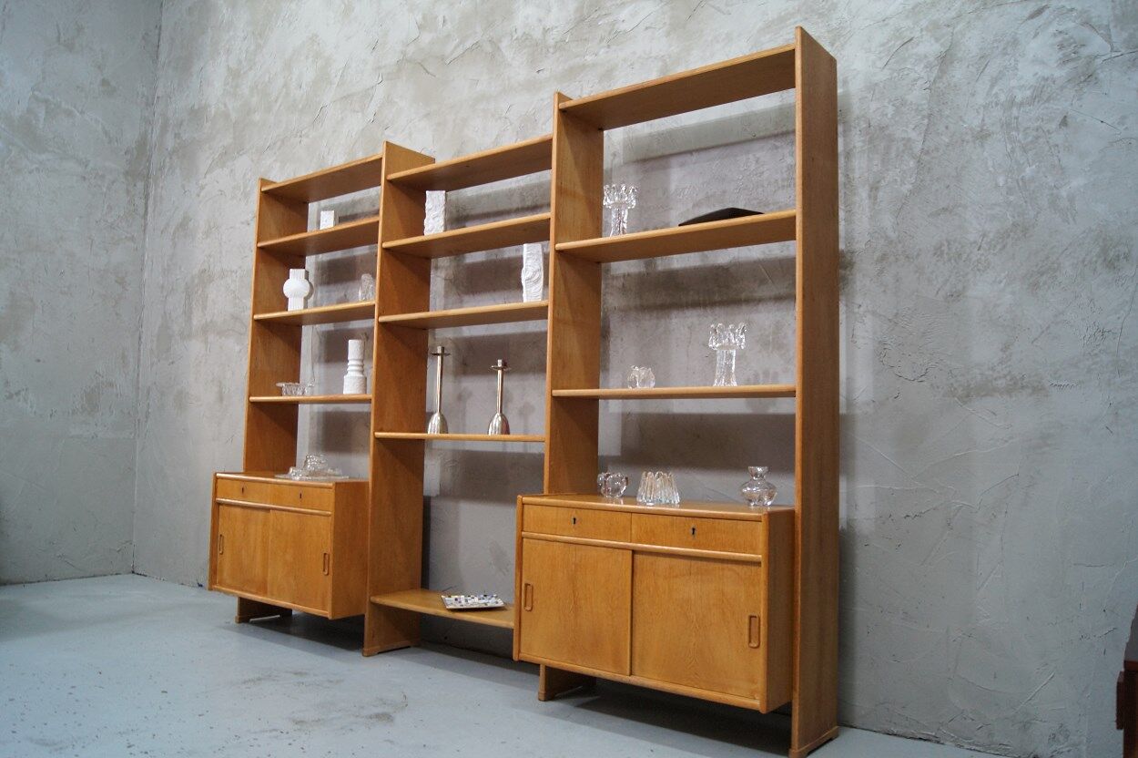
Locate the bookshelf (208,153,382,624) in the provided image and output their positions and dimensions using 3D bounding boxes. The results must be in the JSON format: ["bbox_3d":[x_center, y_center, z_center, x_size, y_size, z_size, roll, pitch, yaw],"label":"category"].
[{"bbox_3d":[-1.049,0.069,3.566,0.842,1.970,0.427,-2,-5,36],"label":"bookshelf"}]

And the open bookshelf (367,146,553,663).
[{"bbox_3d":[-0.327,0.053,3.133,0.857,1.970,0.265,-2,-5,36],"label":"open bookshelf"}]

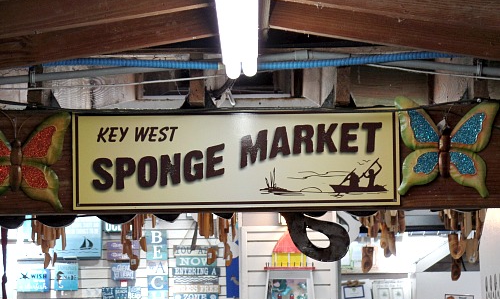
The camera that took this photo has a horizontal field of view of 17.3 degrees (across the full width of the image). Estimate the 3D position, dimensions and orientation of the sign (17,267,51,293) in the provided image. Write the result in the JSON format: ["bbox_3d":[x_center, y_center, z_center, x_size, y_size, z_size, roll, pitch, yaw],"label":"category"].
[{"bbox_3d":[-1.675,1.004,12.767,0.256,0.209,0.040,-1,-6,-3],"label":"sign"}]

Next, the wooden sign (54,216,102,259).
[{"bbox_3d":[-1.335,0.679,12.820,0.374,0.346,0.040,-1,-6,-3],"label":"wooden sign"}]

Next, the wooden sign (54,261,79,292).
[{"bbox_3d":[-1.447,1.001,12.970,0.185,0.217,0.040,-1,-4,-3],"label":"wooden sign"}]

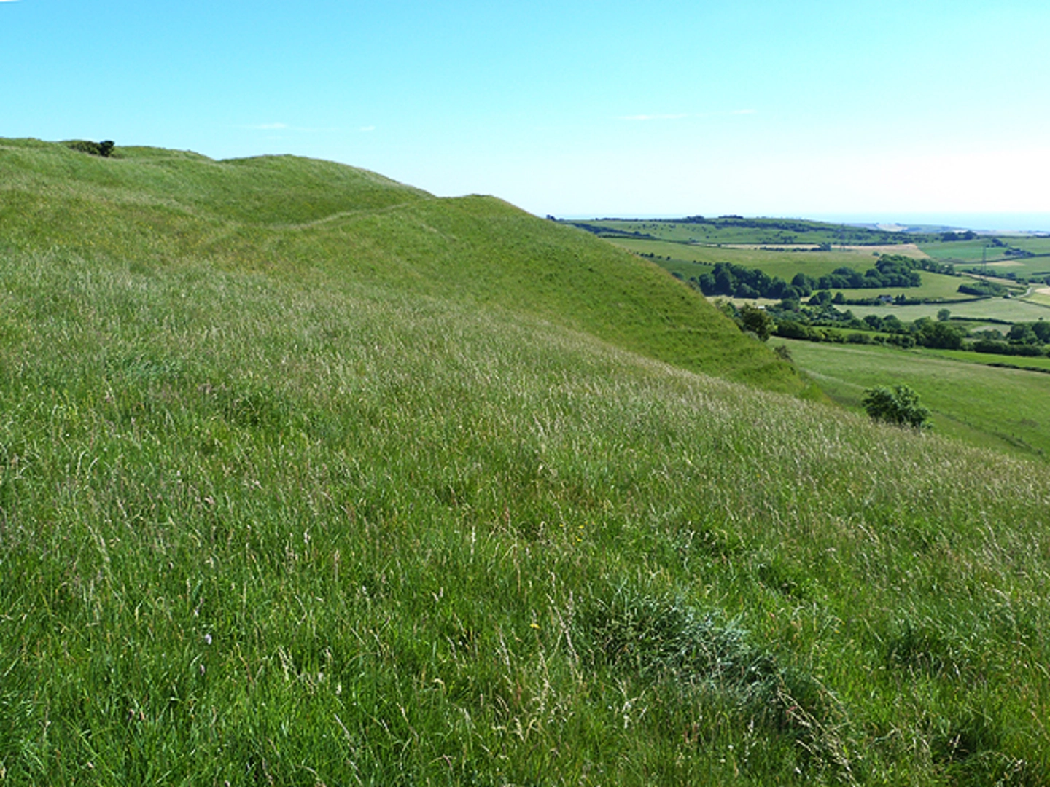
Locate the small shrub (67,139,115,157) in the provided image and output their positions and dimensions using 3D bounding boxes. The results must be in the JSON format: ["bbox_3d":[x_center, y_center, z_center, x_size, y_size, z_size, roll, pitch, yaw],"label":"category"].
[{"bbox_3d":[-38.151,-21.528,88.000,4.200,1.700,2.900,-4,11,-23],"label":"small shrub"}]

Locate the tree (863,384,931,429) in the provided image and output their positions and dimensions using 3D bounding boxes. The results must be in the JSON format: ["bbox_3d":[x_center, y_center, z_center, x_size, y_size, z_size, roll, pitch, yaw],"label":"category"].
[{"bbox_3d":[26.016,1.176,70.000,4.900,3.800,4.600,4,11,20],"label":"tree"}]

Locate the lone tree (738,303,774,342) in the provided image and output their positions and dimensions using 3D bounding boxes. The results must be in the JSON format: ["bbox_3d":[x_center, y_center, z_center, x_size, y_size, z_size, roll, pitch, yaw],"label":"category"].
[{"bbox_3d":[33.511,-10.220,145.000,5.400,5.800,5.200,3,11,13],"label":"lone tree"}]

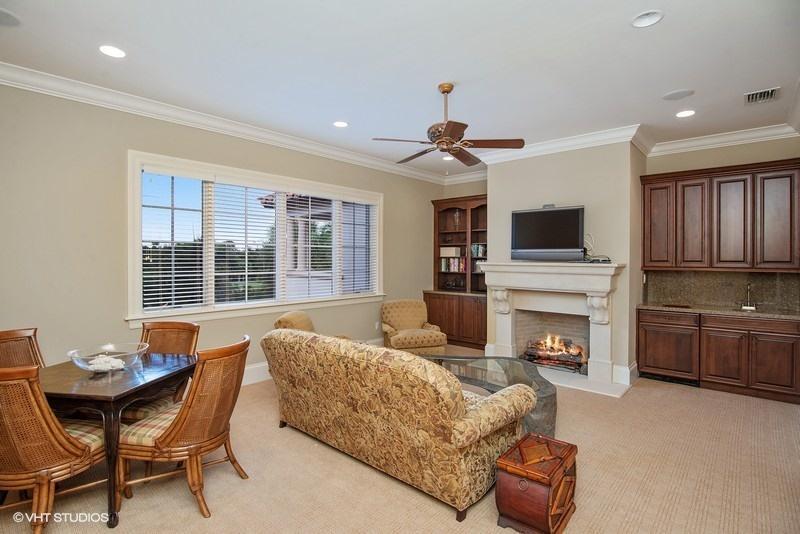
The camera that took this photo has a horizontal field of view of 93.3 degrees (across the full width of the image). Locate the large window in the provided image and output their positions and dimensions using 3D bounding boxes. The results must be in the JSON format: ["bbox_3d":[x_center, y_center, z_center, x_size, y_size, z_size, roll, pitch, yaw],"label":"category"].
[{"bbox_3d":[-1.427,-0.336,4.837,0.140,1.640,3.400,1,2,44],"label":"large window"}]

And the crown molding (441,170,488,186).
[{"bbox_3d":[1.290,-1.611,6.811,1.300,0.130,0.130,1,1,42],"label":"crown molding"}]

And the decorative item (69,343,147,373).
[{"bbox_3d":[-1.955,0.627,2.537,0.430,0.135,0.430,0,1,7],"label":"decorative item"}]

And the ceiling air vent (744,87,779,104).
[{"bbox_3d":[3.423,-1.613,3.574,0.240,0.030,0.300,1,1,43],"label":"ceiling air vent"}]

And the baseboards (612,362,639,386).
[{"bbox_3d":[2.747,1.286,4.611,0.190,0.210,0.420,1,2,39],"label":"baseboards"}]

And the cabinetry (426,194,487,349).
[{"bbox_3d":[1.183,0.082,6.683,1.380,2.590,0.580,1,1,43],"label":"cabinetry"}]

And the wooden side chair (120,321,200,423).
[{"bbox_3d":[-1.901,0.959,2.835,0.540,0.955,0.650,0,2,13],"label":"wooden side chair"}]

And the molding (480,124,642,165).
[{"bbox_3d":[2.017,-1.584,5.059,2.070,0.125,0.125,1,1,42],"label":"molding"}]

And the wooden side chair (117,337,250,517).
[{"bbox_3d":[-1.368,0.970,2.429,0.650,0.955,0.540,0,2,11],"label":"wooden side chair"}]

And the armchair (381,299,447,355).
[{"bbox_3d":[0.155,0.965,5.718,0.820,0.860,0.880,0,1,-19],"label":"armchair"}]

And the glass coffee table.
[{"bbox_3d":[0.837,1.216,3.778,1.600,0.430,1.120,1,1,43],"label":"glass coffee table"}]

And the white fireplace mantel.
[{"bbox_3d":[1.808,0.668,4.823,1.830,1.435,0.500,1,2,39],"label":"white fireplace mantel"}]

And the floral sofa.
[{"bbox_3d":[-0.112,0.967,3.027,2.100,0.930,1.000,1,2,40],"label":"floral sofa"}]

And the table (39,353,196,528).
[{"bbox_3d":[-1.981,1.069,2.565,0.950,0.750,0.880,0,1,7],"label":"table"}]

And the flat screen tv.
[{"bbox_3d":[1.949,-0.428,5.035,0.970,0.675,0.140,1,1,43],"label":"flat screen tv"}]

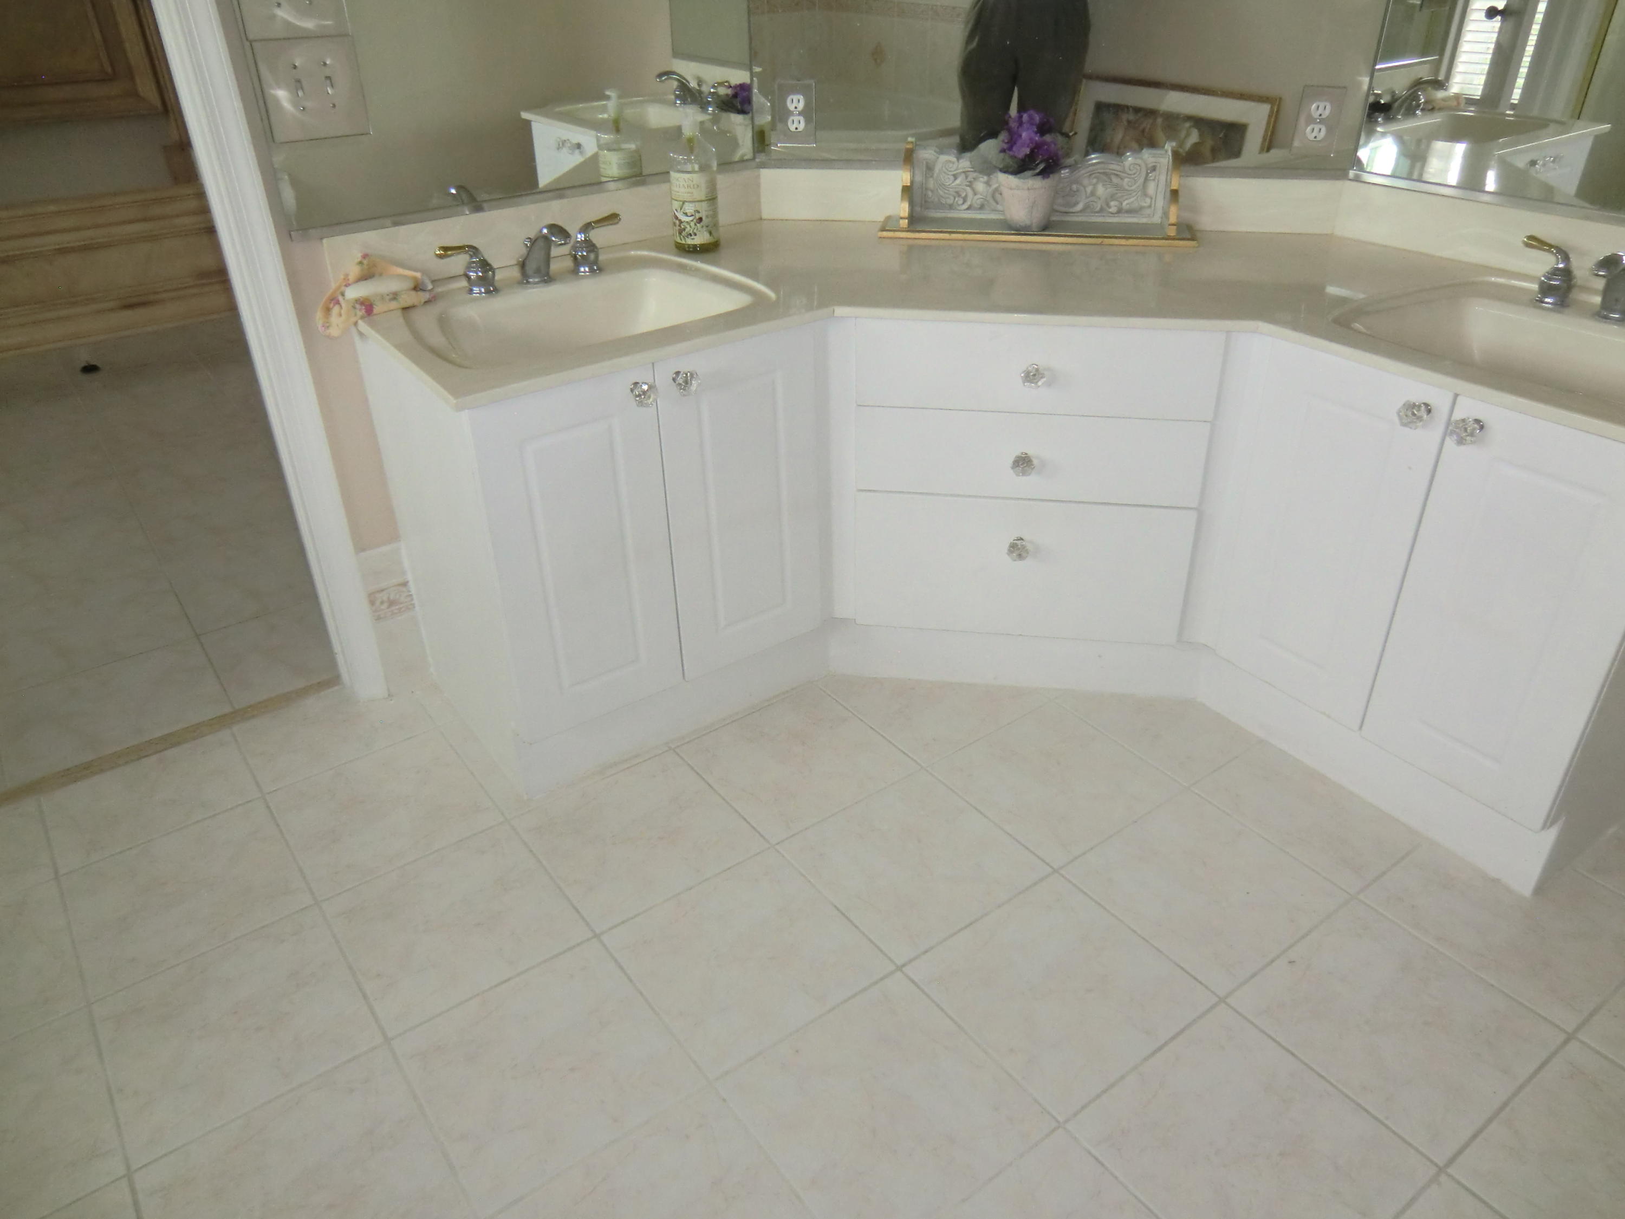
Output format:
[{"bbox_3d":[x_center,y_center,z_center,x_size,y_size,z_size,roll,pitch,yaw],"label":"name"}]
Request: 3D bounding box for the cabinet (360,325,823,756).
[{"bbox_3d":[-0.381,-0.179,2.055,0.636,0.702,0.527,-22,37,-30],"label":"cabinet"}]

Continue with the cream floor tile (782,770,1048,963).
[{"bbox_3d":[0.156,0.394,1.785,0.309,0.010,0.309,-22,37,-30],"label":"cream floor tile"}]

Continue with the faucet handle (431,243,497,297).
[{"bbox_3d":[-0.599,-0.594,1.969,0.090,0.078,0.055,-22,37,-30],"label":"faucet handle"}]

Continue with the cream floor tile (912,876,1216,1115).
[{"bbox_3d":[0.346,0.529,1.589,0.313,0.010,0.313,-22,37,-30],"label":"cream floor tile"}]

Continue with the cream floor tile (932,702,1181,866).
[{"bbox_3d":[0.411,0.290,1.916,0.305,0.012,0.305,-22,37,-30],"label":"cream floor tile"}]

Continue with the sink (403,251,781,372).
[{"bbox_3d":[-0.393,-0.453,1.928,0.576,0.150,0.462,-22,37,-30],"label":"sink"}]

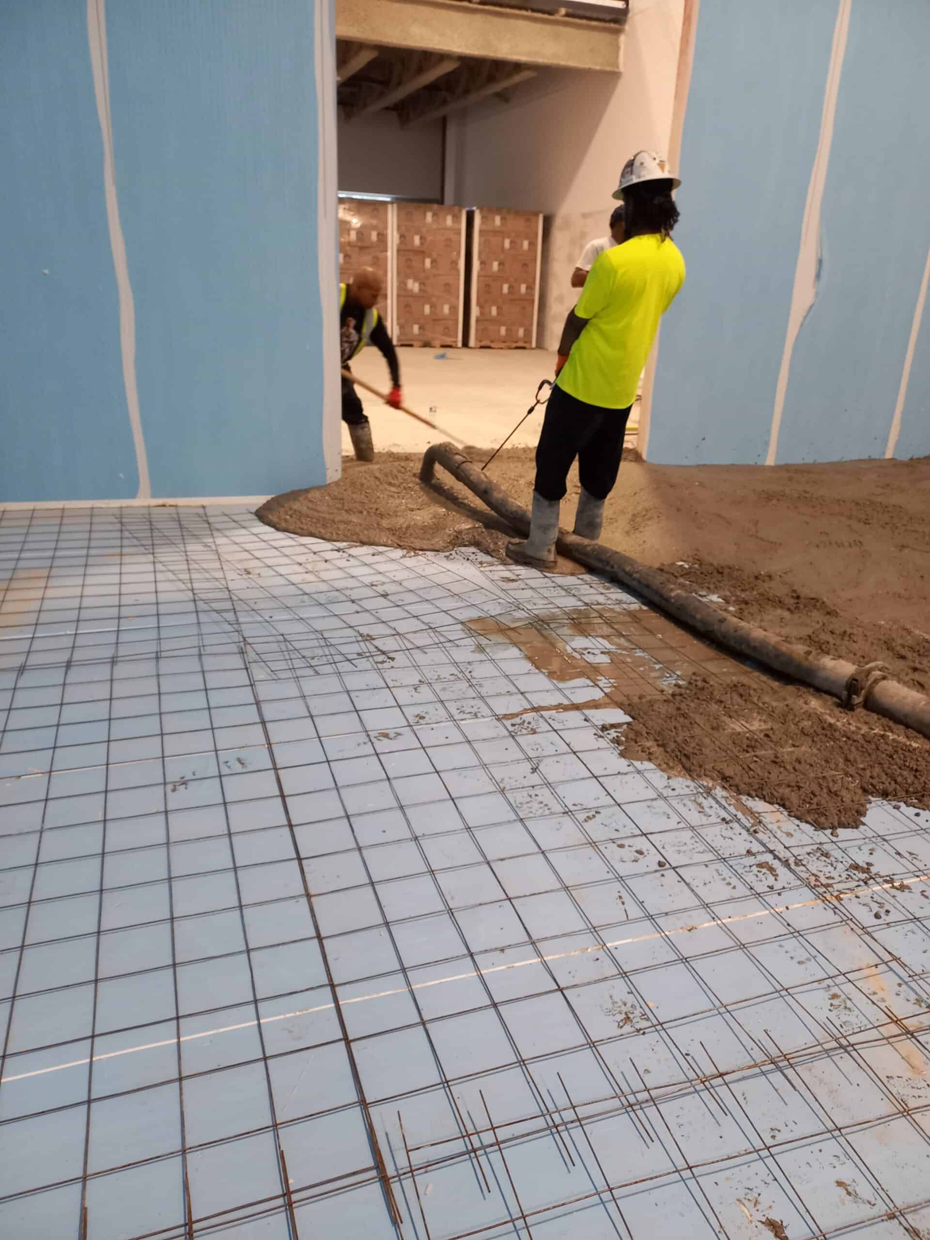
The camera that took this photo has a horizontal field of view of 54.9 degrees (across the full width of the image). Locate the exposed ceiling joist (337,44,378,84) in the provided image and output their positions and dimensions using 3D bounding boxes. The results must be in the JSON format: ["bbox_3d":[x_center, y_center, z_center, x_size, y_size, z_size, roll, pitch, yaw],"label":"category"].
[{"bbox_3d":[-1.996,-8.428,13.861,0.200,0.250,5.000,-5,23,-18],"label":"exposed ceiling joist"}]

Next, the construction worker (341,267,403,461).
[{"bbox_3d":[-0.739,-1.739,6.150,0.800,1.320,0.650,14,24,28],"label":"construction worker"}]

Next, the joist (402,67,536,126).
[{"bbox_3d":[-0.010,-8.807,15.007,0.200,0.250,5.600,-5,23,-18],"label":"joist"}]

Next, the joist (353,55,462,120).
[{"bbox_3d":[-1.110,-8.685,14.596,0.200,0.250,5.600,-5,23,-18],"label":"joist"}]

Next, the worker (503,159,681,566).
[{"bbox_3d":[0.597,-1.186,4.285,0.580,1.860,0.660,-18,29,-41],"label":"worker"}]

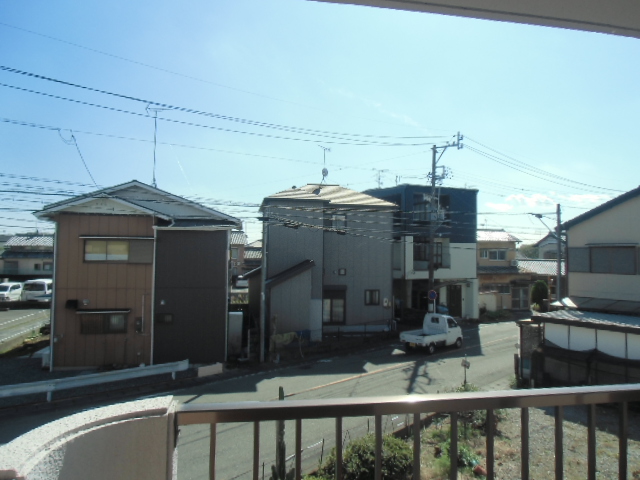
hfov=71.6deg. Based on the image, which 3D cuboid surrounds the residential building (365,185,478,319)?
[{"bbox_3d":[7.718,1.207,37.418,6.720,10.000,8.500,2,-3,-22],"label":"residential building"}]

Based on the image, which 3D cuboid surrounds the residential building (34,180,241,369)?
[{"bbox_3d":[-8.387,1.527,22.462,7.800,7.900,8.500,1,-3,-16],"label":"residential building"}]

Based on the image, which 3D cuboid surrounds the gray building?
[{"bbox_3d":[0.195,1.135,28.519,8.600,9.400,7.600,1,-3,-14],"label":"gray building"}]

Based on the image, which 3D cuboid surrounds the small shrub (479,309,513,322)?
[{"bbox_3d":[13.301,5.770,33.935,2.600,0.900,1.100,2,-3,-25],"label":"small shrub"}]

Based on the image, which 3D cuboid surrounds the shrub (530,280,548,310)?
[{"bbox_3d":[20.359,5.161,41.123,1.650,2.750,1.650,1,-3,-16],"label":"shrub"}]

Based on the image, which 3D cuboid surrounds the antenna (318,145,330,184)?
[{"bbox_3d":[0.313,-4.879,28.942,0.600,2.600,1.250,-1,-3,35],"label":"antenna"}]

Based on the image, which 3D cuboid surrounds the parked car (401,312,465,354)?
[{"bbox_3d":[5.858,4.766,22.964,3.395,1.780,1.475,3,-3,-40],"label":"parked car"}]

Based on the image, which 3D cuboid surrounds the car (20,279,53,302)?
[{"bbox_3d":[-24.817,4.512,39.537,1.700,1.980,4.700,2,-3,-20],"label":"car"}]

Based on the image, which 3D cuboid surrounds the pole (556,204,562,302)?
[{"bbox_3d":[11.251,1.969,20.739,0.220,7.290,0.220,3,-3,-40],"label":"pole"}]

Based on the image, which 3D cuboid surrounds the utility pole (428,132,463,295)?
[{"bbox_3d":[7.355,-0.270,26.669,0.750,12.200,2.100,3,-3,-40],"label":"utility pole"}]

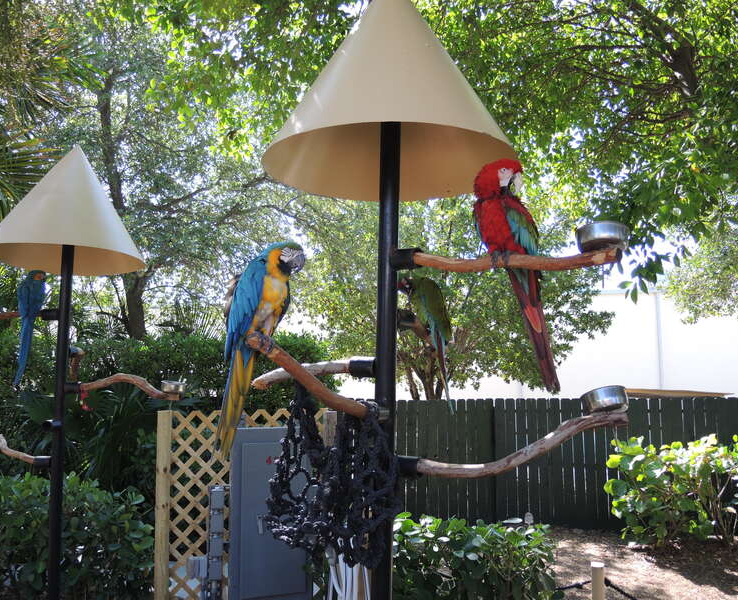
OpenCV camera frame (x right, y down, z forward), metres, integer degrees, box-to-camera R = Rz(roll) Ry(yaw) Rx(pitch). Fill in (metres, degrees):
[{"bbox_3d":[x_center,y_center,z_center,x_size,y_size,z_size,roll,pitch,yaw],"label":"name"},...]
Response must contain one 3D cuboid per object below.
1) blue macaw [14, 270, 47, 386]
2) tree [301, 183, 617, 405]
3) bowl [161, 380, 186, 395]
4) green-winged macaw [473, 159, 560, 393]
[{"bbox_3d":[-2.103,0.177,4.020,0.190,0.720,0.300,-1,-6,8],"label":"blue macaw"},{"bbox_3d":[1.463,0.441,11.200,5.400,4.700,5.000,0,-6,0],"label":"tree"},{"bbox_3d":[-1.299,0.581,4.300,0.160,0.070,0.160,5,-6,0],"label":"bowl"},{"bbox_3d":[0.515,-0.086,2.260,0.250,0.800,0.340,-3,-6,23],"label":"green-winged macaw"}]

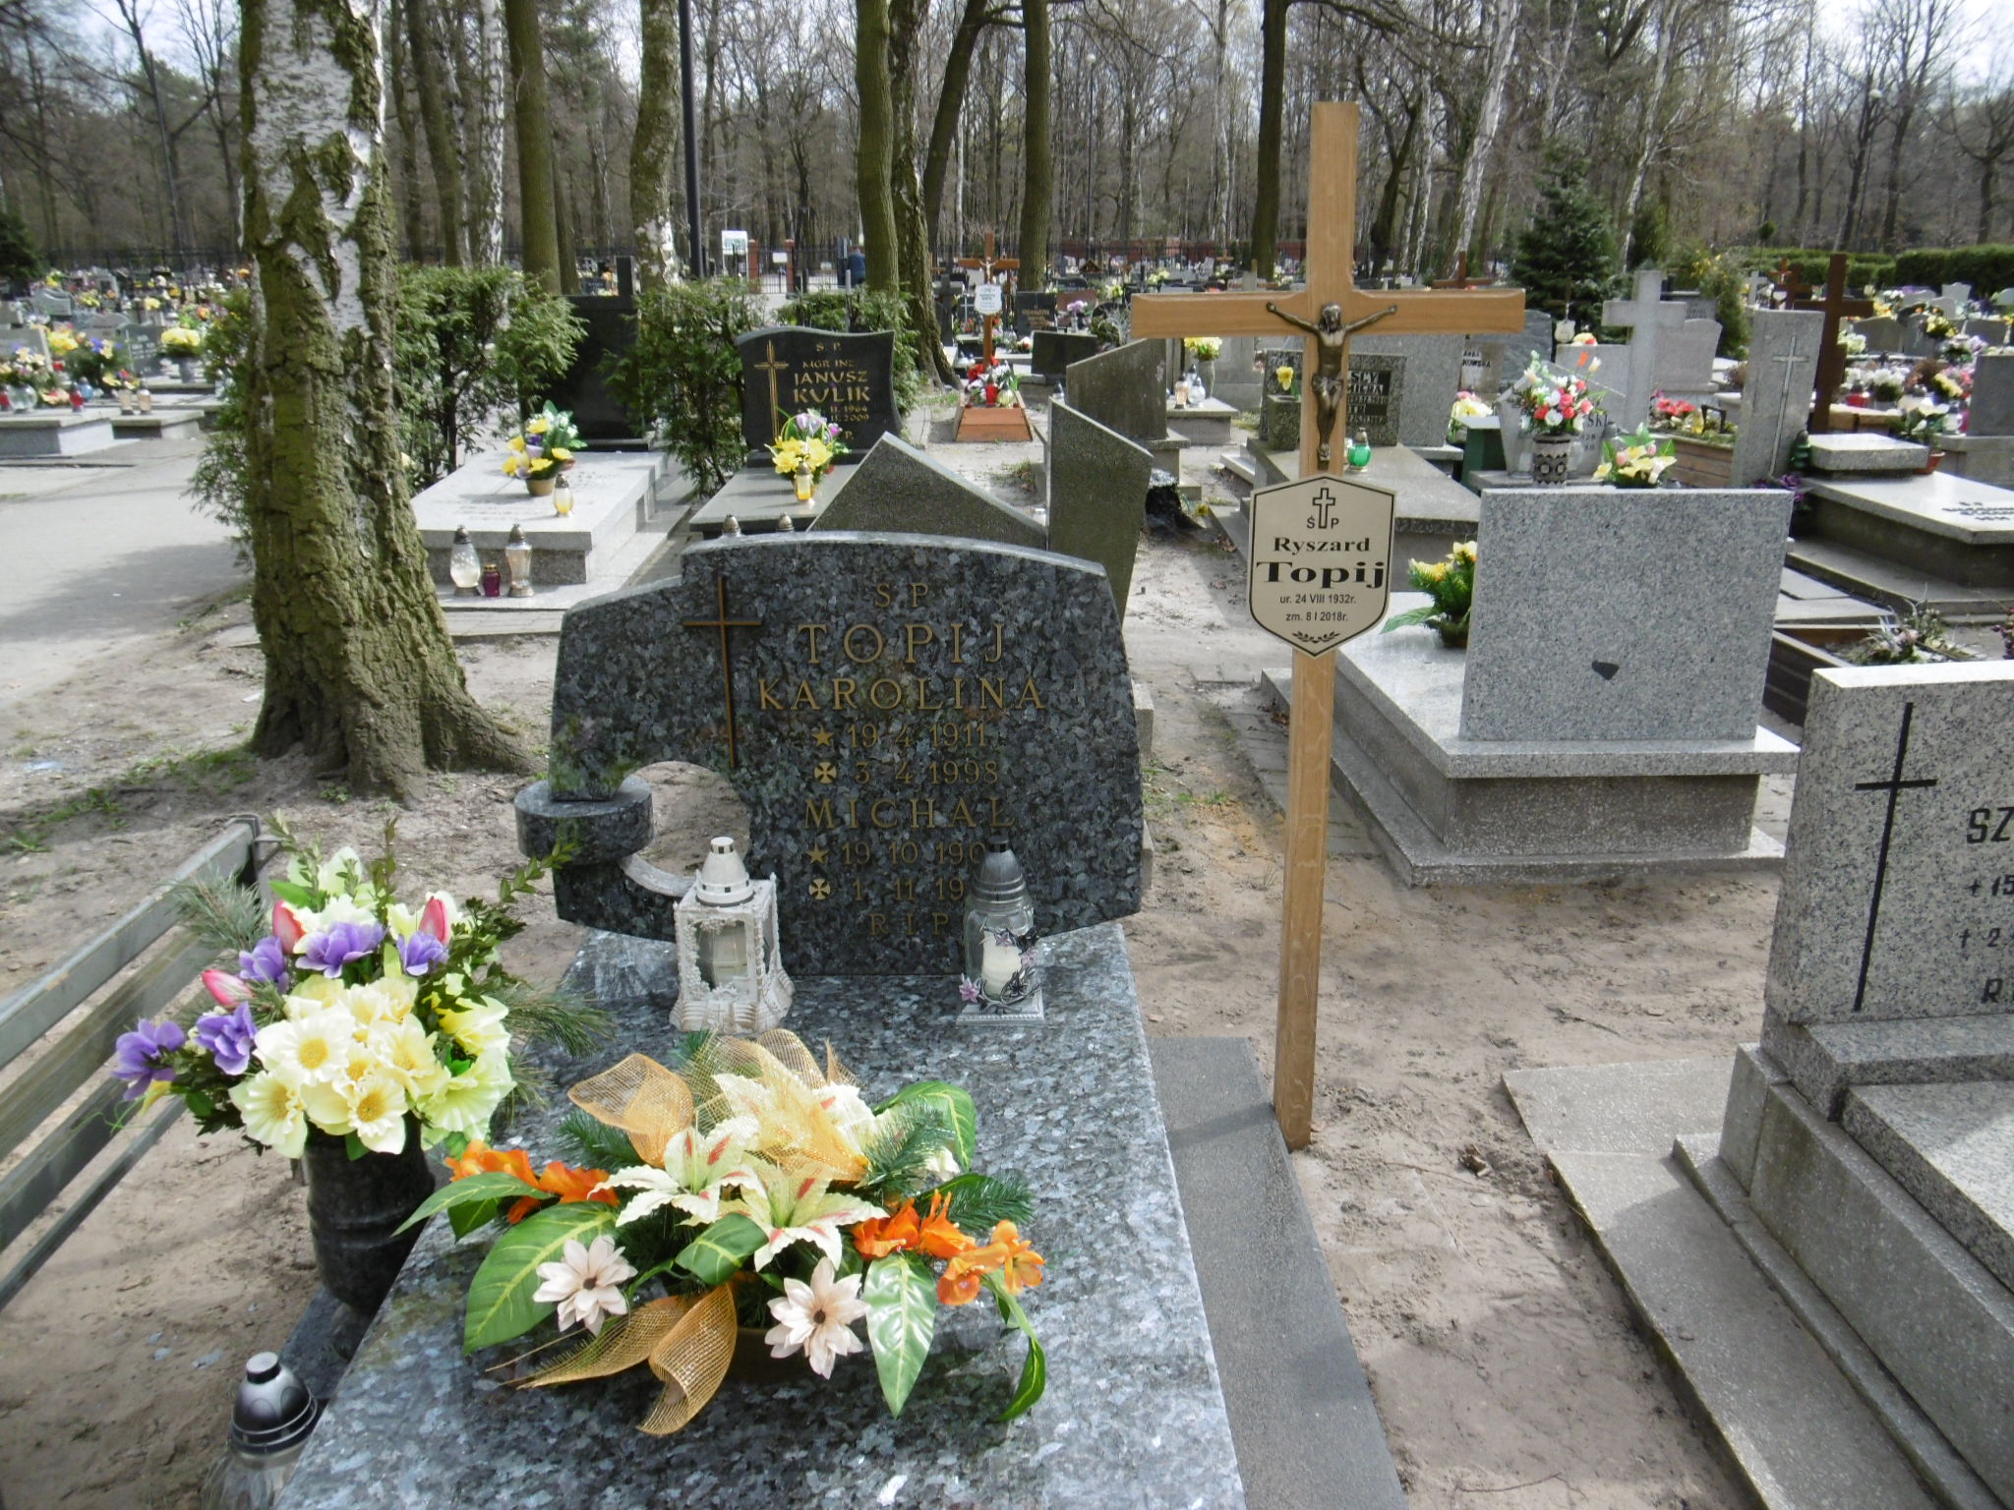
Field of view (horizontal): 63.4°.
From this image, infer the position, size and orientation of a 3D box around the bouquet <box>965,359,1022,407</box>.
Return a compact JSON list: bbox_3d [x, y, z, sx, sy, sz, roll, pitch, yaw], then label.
[{"bbox_3d":[-0.119,-3.117,13.705,0.490,0.380,0.420,0,18,-1],"label":"bouquet"}]

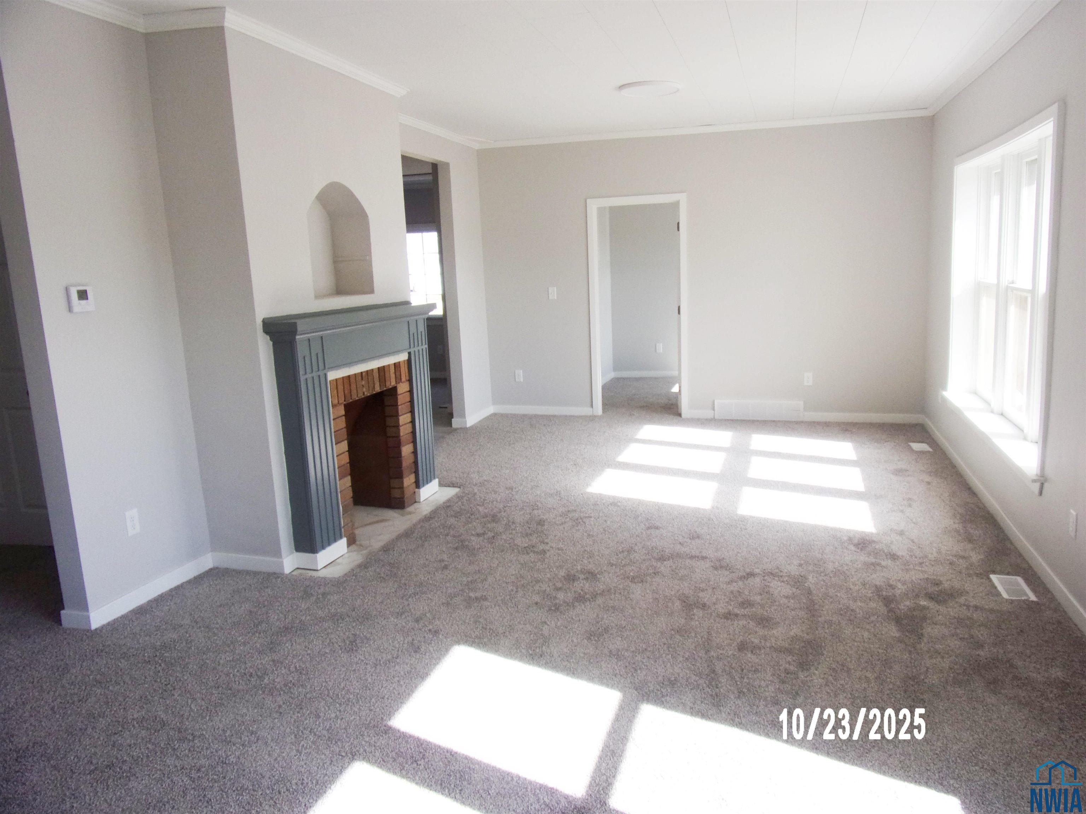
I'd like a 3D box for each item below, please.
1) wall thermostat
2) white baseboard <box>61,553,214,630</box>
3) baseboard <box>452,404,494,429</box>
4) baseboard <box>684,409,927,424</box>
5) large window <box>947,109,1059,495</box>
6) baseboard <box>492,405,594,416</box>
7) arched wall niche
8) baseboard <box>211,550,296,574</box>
[{"bbox_3d":[-1.957,-0.457,3.189,0.025,0.106,0.104,1,11,18],"label":"wall thermostat"},{"bbox_3d":[-1.927,0.867,3.634,0.176,0.081,0.738,1,11,18],"label":"white baseboard"},{"bbox_3d":[-0.693,0.091,7.537,0.150,0.084,0.691,1,11,18],"label":"baseboard"},{"bbox_3d":[2.354,0.087,6.891,2.036,0.084,0.020,1,11,18],"label":"baseboard"},{"bbox_3d":[2.683,-0.688,4.379,0.213,1.705,2.323,1,11,18],"label":"large window"},{"bbox_3d":[-0.007,0.035,7.679,1.085,0.085,0.020,1,11,18],"label":"baseboard"},{"bbox_3d":[-1.270,-0.947,4.310,0.276,0.636,0.620,1,11,18],"label":"arched wall niche"},{"bbox_3d":[-1.499,0.795,3.909,0.463,0.081,0.088,1,11,18],"label":"baseboard"}]

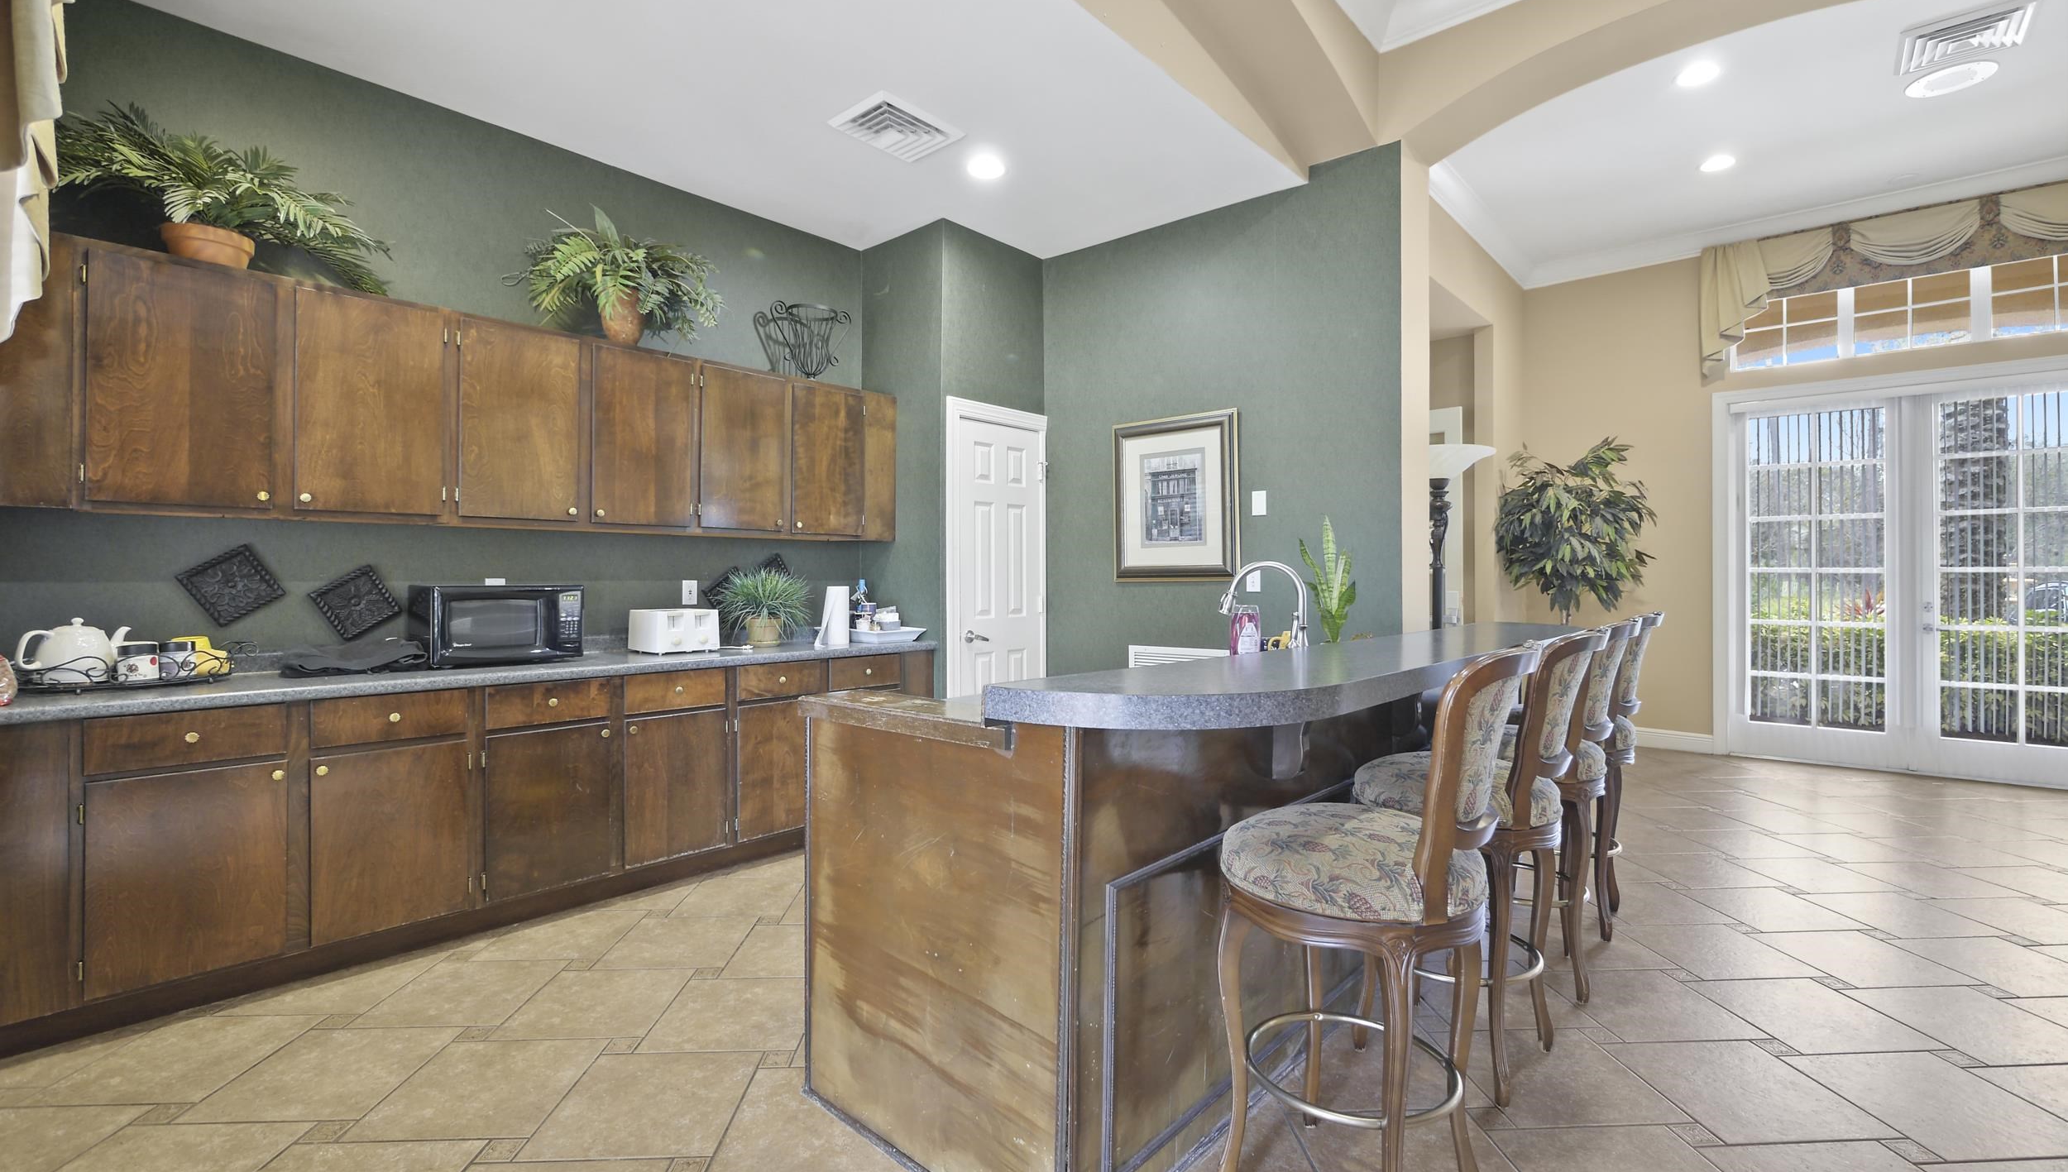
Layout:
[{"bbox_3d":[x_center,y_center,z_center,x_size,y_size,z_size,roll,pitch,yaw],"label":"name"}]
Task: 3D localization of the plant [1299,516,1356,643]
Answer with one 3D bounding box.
[{"bbox_3d":[1.056,0.010,2.994,0.180,0.520,0.200,0,0,43],"label":"plant"}]

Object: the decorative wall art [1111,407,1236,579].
[{"bbox_3d":[0.694,-0.429,4.185,0.720,0.820,0.045,0,0,43],"label":"decorative wall art"}]

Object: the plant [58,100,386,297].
[{"bbox_3d":[-2.581,-1.216,2.700,0.473,0.433,0.827,0,1,43],"label":"plant"}]

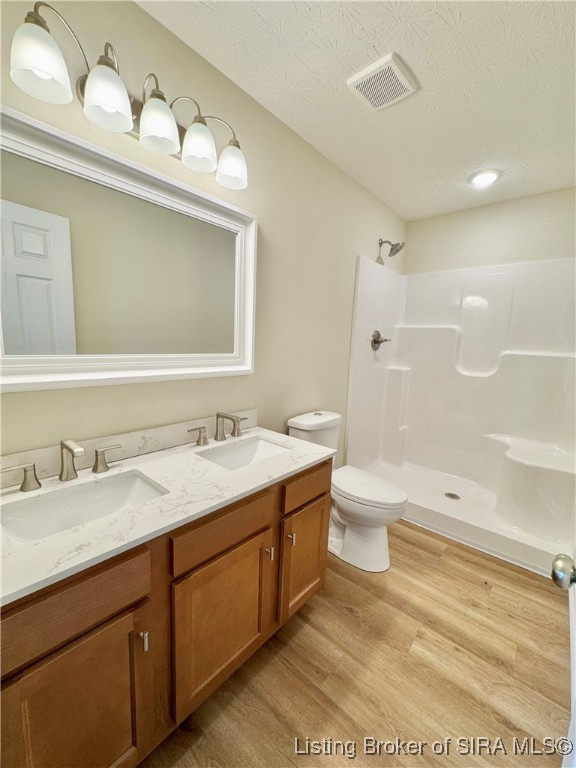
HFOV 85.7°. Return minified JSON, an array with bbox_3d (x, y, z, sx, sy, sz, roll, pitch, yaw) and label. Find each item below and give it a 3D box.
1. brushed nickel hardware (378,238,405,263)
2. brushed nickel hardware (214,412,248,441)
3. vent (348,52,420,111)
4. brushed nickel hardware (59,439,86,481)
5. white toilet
[{"bbox_3d":[0.856,-1.123,2.548,0.215,0.155,0.140,9,10,41],"label":"brushed nickel hardware"},{"bbox_3d":[-0.286,0.210,1.482,0.155,0.137,0.054,9,10,41],"label":"brushed nickel hardware"},{"bbox_3d":[0.421,-1.328,1.387,0.224,0.027,0.222,9,10,41],"label":"vent"},{"bbox_3d":[-0.705,0.259,1.015,0.157,0.139,0.047,9,10,41],"label":"brushed nickel hardware"},{"bbox_3d":[0.372,0.653,1.912,0.700,0.800,0.450,9,10,41],"label":"white toilet"}]

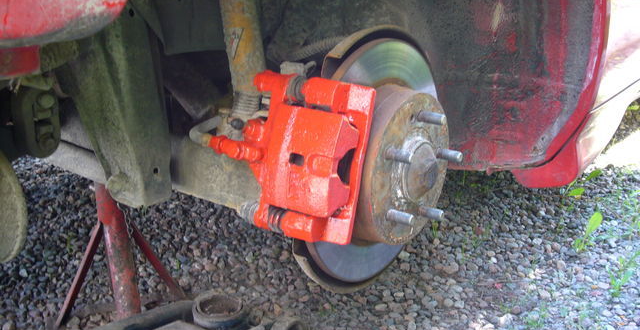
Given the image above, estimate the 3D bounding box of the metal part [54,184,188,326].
[{"bbox_3d":[-0.307,0.136,1.298,0.220,0.310,0.190,-10,22,-18],"label":"metal part"}]

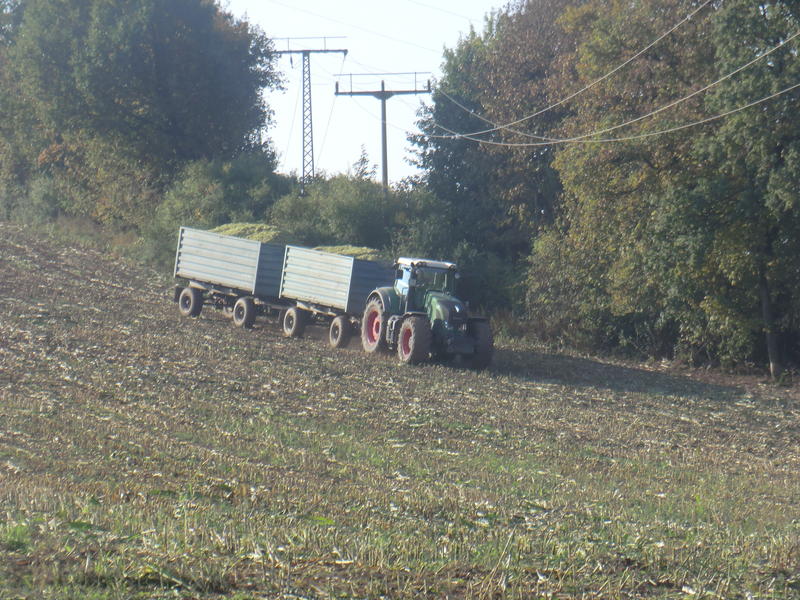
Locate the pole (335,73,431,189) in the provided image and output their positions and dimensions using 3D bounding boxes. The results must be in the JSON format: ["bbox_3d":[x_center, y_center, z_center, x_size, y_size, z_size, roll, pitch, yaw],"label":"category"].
[{"bbox_3d":[-0.530,-3.950,174.000,3.650,9.200,0.350,-1,0,-3],"label":"pole"}]

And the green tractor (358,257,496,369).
[{"bbox_3d":[1.051,0.432,150.002,2.700,3.220,5.200,5,4,-24],"label":"green tractor"}]

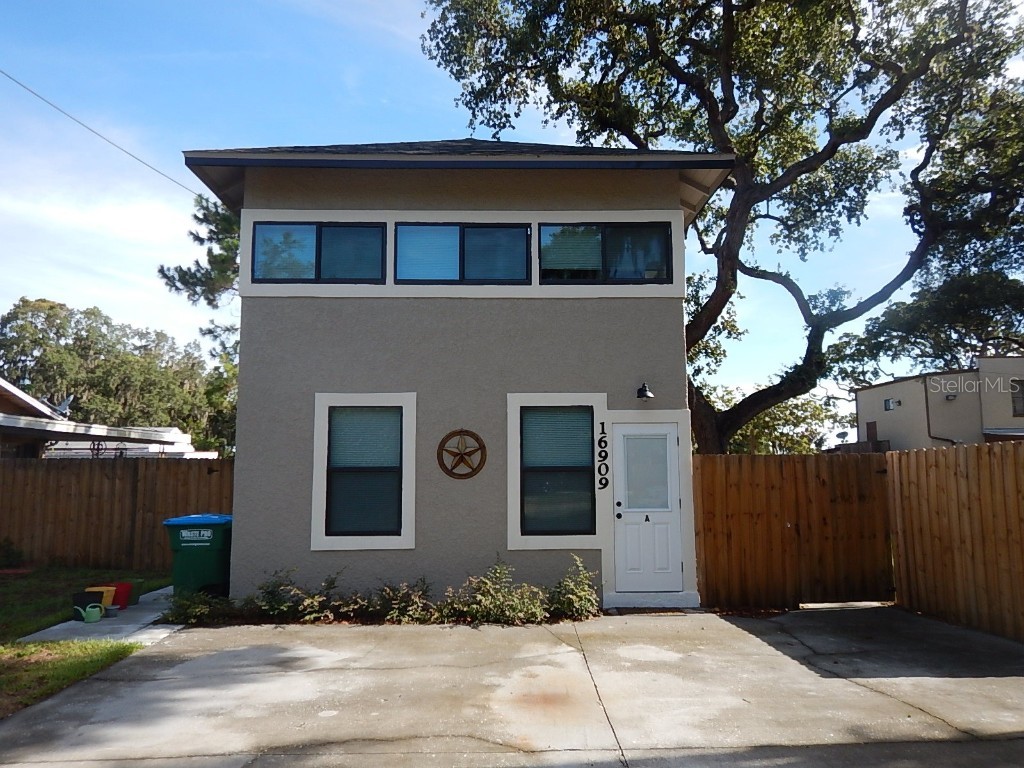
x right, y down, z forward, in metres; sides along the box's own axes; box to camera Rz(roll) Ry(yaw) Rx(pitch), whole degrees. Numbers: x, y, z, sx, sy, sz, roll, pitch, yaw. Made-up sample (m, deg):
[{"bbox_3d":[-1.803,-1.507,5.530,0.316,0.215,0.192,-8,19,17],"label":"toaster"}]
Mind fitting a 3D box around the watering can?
[{"bbox_3d":[-4.541,2.459,7.649,0.280,0.190,0.140,3,-7,-30],"label":"watering can"}]

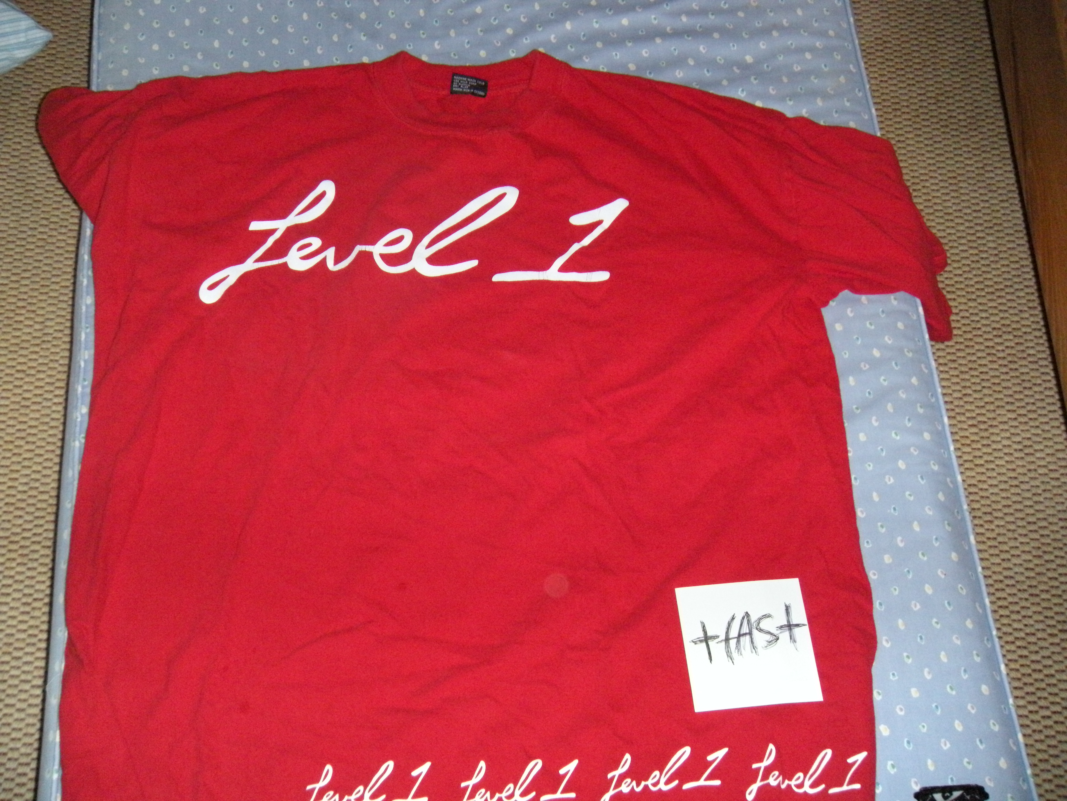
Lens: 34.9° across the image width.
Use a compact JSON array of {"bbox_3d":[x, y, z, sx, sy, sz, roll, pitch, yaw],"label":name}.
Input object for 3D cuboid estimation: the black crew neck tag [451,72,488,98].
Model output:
[{"bbox_3d":[-0.055,-0.270,1.462,0.031,0.001,0.021,8,61,3],"label":"black crew neck tag"}]

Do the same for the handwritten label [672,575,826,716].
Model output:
[{"bbox_3d":[0.154,0.175,1.218,0.091,0.001,0.094,-5,61,-4],"label":"handwritten label"}]

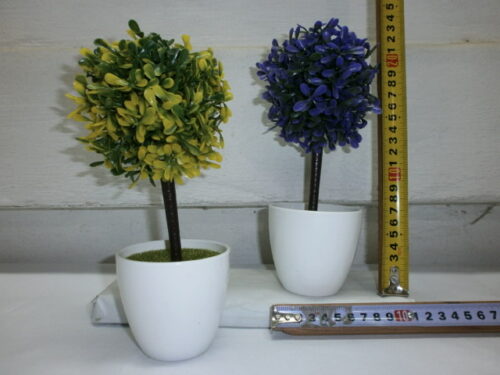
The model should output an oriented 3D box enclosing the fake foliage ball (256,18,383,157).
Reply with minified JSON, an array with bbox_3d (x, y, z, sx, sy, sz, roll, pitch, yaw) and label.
[{"bbox_3d":[0.055,-0.082,0.323,0.104,0.107,0.104,0,5,0],"label":"fake foliage ball"}]

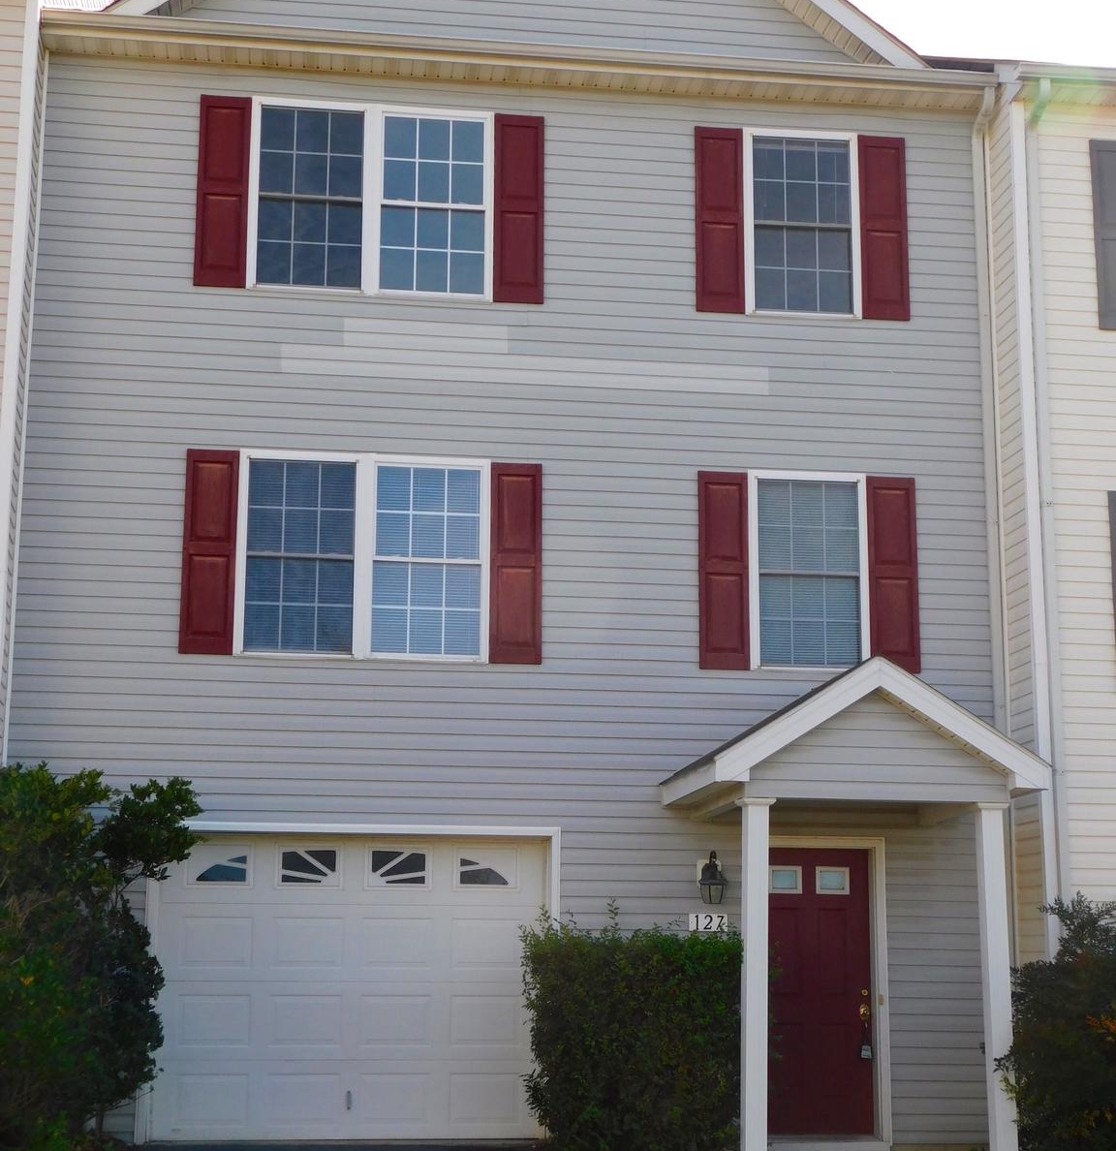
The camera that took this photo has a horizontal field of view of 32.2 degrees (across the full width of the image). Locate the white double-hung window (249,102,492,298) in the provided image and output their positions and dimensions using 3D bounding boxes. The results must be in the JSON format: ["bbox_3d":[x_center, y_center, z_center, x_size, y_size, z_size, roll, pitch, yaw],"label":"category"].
[{"bbox_3d":[-1.395,-2.814,14.553,1.824,1.519,0.100,2,-11,-8],"label":"white double-hung window"}]

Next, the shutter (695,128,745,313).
[{"bbox_3d":[1.245,-2.735,14.892,0.381,1.504,0.050,2,-11,-8],"label":"shutter"}]

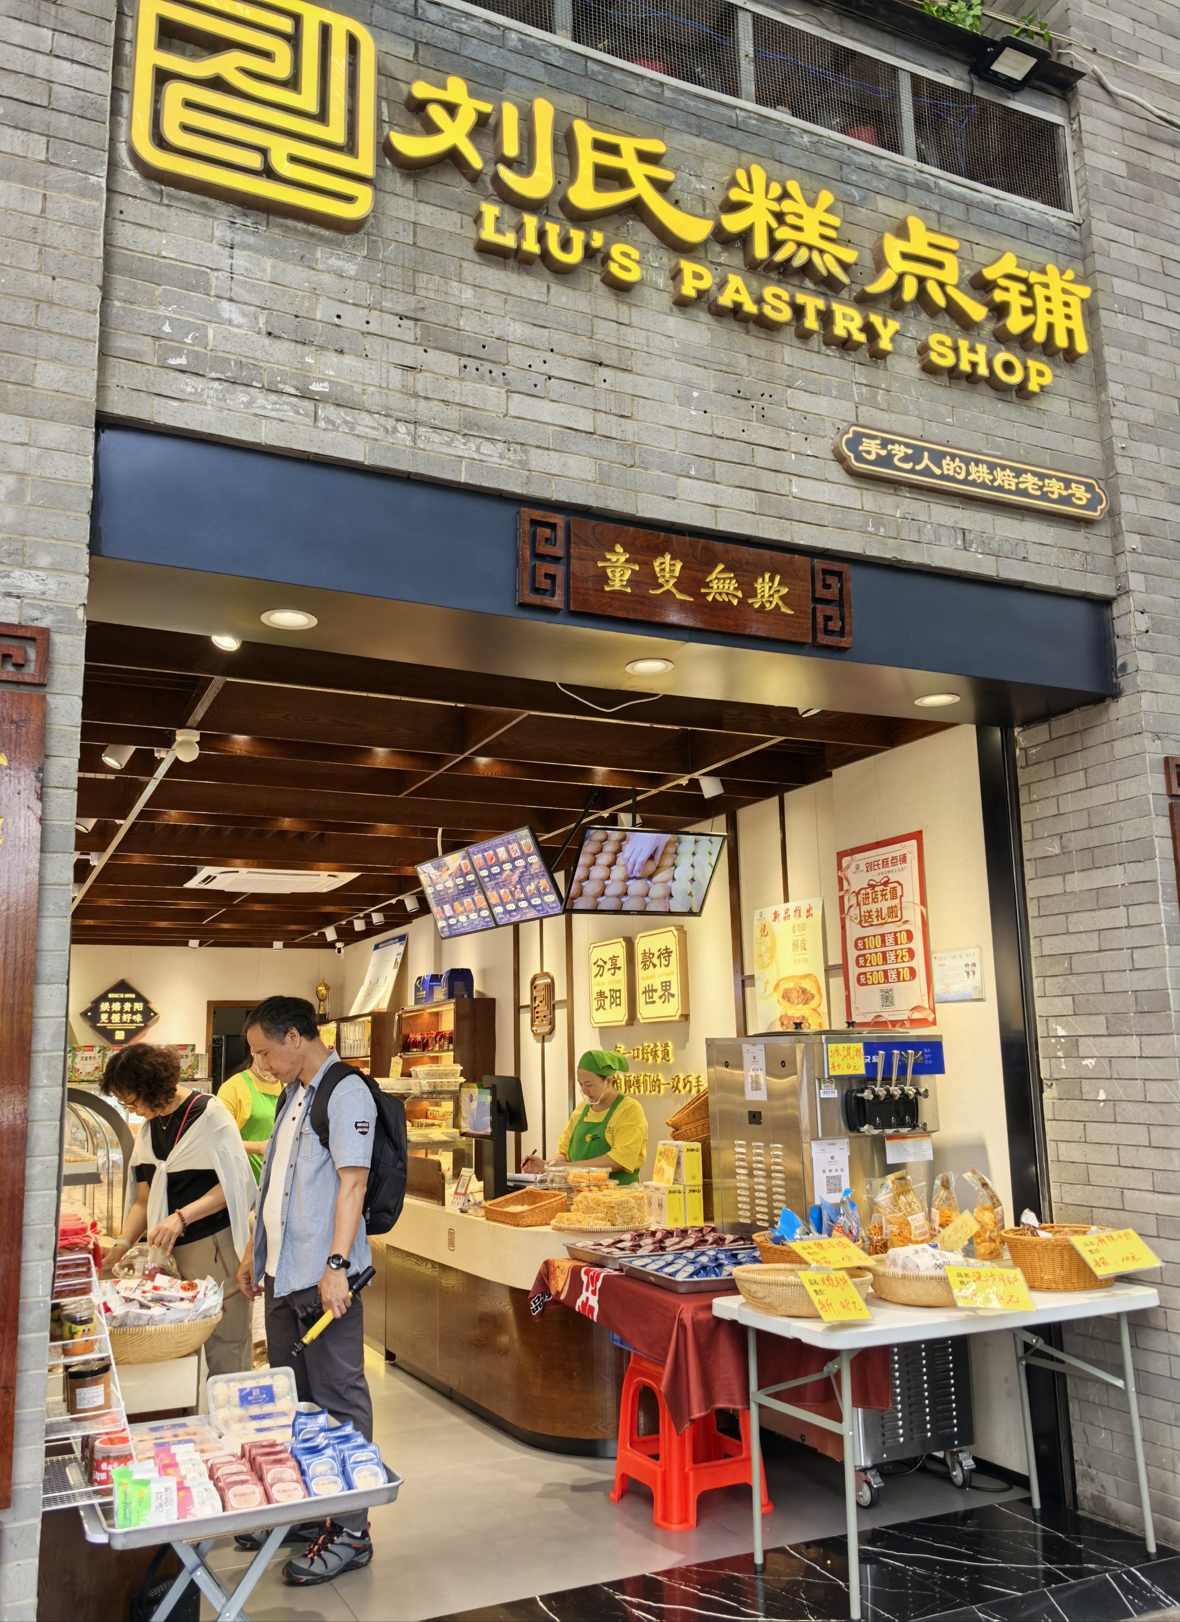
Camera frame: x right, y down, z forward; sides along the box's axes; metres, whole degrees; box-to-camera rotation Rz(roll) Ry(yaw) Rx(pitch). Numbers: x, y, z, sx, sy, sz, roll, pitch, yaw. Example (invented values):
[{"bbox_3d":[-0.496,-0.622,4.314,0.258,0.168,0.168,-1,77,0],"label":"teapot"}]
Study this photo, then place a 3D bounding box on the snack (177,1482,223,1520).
[{"bbox_3d":[-0.809,1.432,2.628,0.091,0.088,0.030,4,-47,-25],"label":"snack"}]

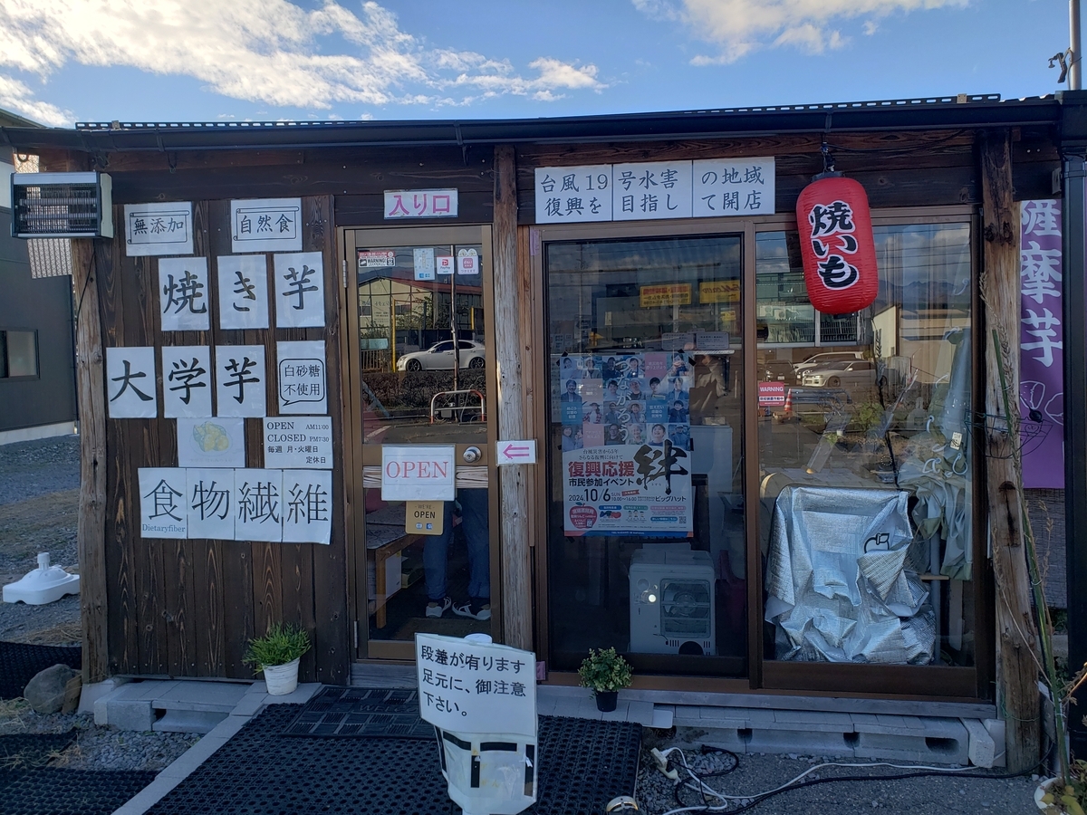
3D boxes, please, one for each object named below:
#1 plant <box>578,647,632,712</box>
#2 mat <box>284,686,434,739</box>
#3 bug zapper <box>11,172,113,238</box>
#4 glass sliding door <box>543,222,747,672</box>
[{"bbox_3d":[0.237,1.032,3.112,0.200,0.214,0.192,-1,1,8],"label":"plant"},{"bbox_3d":[-0.553,1.159,3.127,0.754,0.012,0.461,-1,1,4],"label":"mat"},{"bbox_3d":[-2.003,-0.841,3.405,0.390,0.253,0.085,-3,1,4],"label":"bug zapper"},{"bbox_3d":[0.411,0.202,3.249,0.813,1.754,0.040,-1,2,8],"label":"glass sliding door"}]

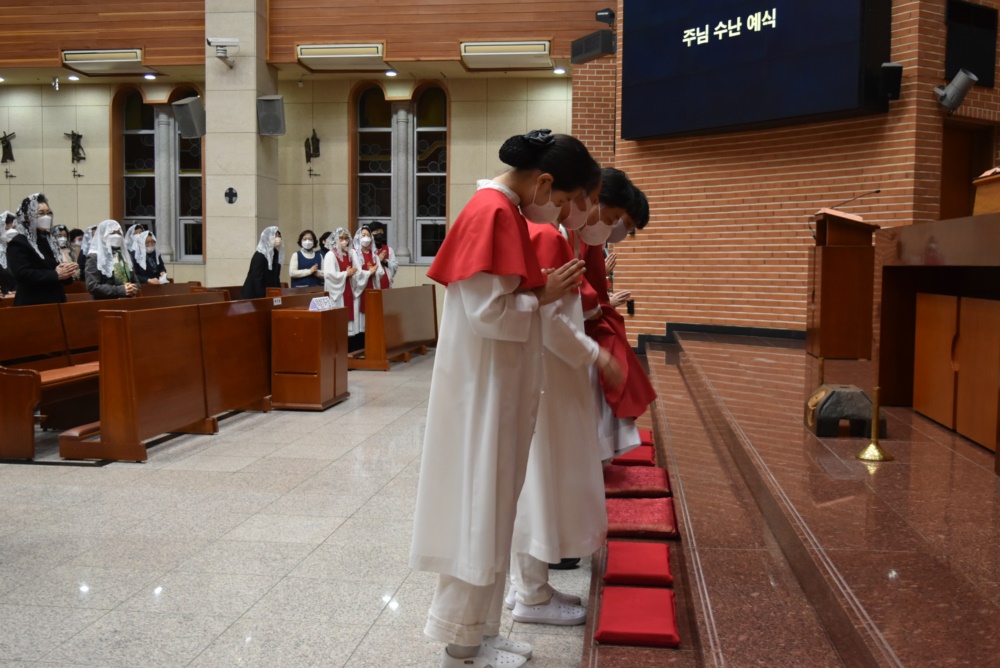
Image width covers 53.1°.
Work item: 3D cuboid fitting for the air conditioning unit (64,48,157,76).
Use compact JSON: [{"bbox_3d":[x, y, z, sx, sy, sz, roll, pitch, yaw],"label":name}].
[{"bbox_3d":[-5.997,-4.220,15.585,1.250,0.230,0.660,1,4,7],"label":"air conditioning unit"}]

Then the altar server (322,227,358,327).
[{"bbox_3d":[-1.790,-0.419,11.255,0.360,1.555,0.440,3,5,38],"label":"altar server"}]

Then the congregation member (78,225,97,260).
[{"bbox_3d":[-4.102,-0.334,10.030,0.340,1.521,0.460,2,4,27],"label":"congregation member"}]

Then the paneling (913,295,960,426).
[{"bbox_3d":[1.989,0.106,4.548,0.030,0.575,0.660,1,4,7],"label":"paneling"}]

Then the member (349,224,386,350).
[{"bbox_3d":[-1.587,-0.518,11.896,0.380,1.560,0.450,3,5,37],"label":"member"}]

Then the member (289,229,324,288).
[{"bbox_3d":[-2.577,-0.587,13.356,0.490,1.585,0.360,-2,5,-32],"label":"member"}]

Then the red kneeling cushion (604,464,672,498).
[{"bbox_3d":[0.588,0.627,4.269,0.280,0.050,0.450,1,4,7],"label":"red kneeling cushion"}]

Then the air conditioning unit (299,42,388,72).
[{"bbox_3d":[-2.041,-3.697,13.395,1.130,0.200,0.750,1,4,7],"label":"air conditioning unit"}]

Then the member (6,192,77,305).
[{"bbox_3d":[-3.250,-0.177,7.107,0.430,1.637,0.460,1,4,15],"label":"member"}]

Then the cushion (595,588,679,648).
[{"bbox_3d":[0.363,0.736,2.638,0.210,0.045,0.370,1,4,7],"label":"cushion"}]

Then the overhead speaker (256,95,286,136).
[{"bbox_3d":[-3.296,-3.145,14.400,0.360,0.540,0.340,0,22,-1],"label":"overhead speaker"}]

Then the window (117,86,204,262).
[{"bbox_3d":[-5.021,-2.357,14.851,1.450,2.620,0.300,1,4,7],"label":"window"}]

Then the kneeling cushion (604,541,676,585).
[{"bbox_3d":[0.431,0.706,3.107,0.210,0.045,0.370,1,4,7],"label":"kneeling cushion"}]

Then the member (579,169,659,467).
[{"bbox_3d":[0.378,0.105,3.898,0.500,1.500,0.480,1,4,7],"label":"member"}]

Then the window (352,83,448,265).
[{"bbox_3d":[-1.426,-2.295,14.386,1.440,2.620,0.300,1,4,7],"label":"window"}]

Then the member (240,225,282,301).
[{"bbox_3d":[-2.818,-0.478,11.855,0.450,1.576,0.440,2,4,18],"label":"member"}]

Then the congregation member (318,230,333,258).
[{"bbox_3d":[-2.429,-0.627,13.956,0.360,1.583,0.450,2,4,25],"label":"congregation member"}]

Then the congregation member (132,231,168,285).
[{"bbox_3d":[-4.356,-0.545,12.457,0.360,1.500,0.450,3,4,29],"label":"congregation member"}]

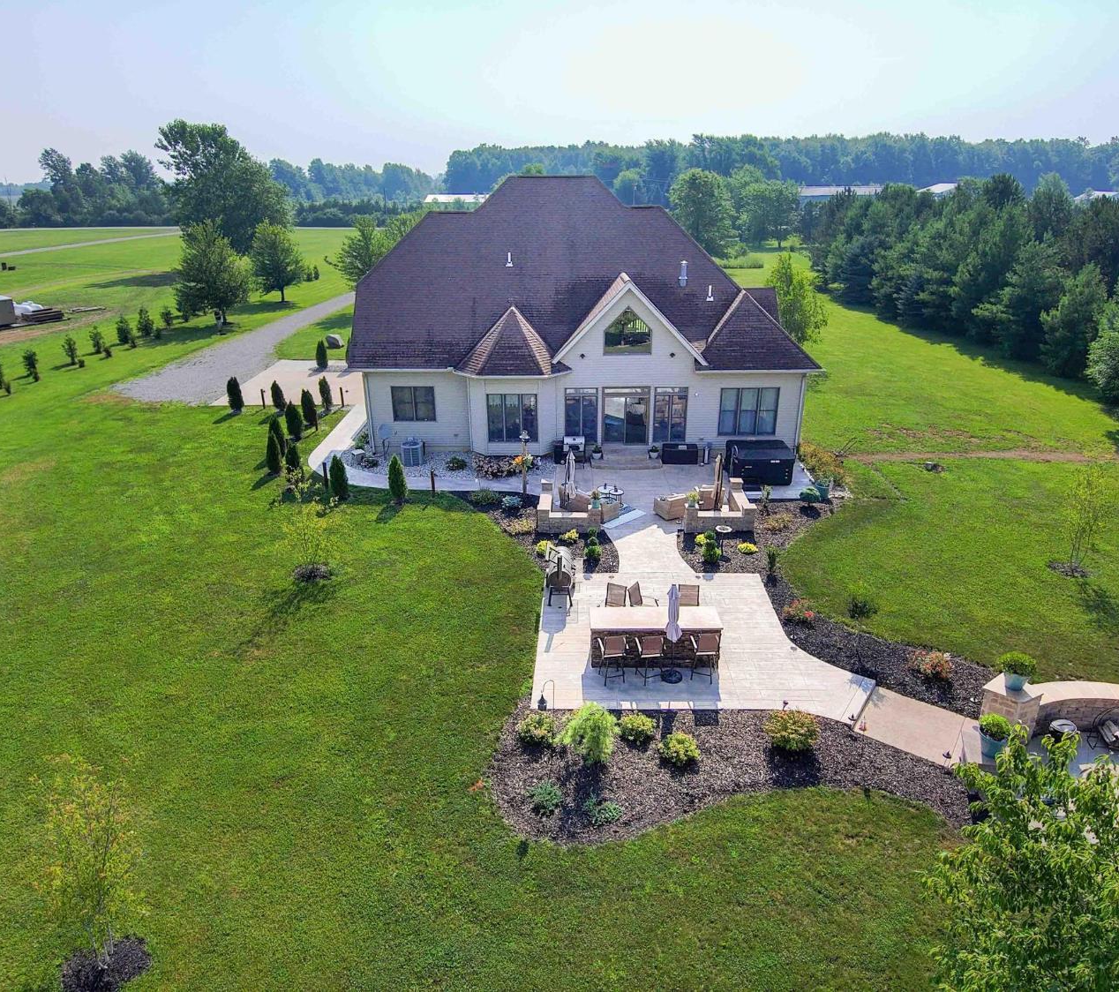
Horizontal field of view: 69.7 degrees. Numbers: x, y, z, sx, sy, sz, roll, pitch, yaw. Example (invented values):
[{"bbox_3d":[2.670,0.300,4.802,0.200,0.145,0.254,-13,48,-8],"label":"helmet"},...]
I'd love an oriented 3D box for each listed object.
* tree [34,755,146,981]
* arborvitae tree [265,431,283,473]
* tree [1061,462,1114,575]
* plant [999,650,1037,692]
[{"bbox_3d":[-6.578,5.365,11.379,1.450,3.750,1.400,0,23,1],"label":"tree"},{"bbox_3d":[-10.736,-1.590,29.971,0.630,1.700,0.630,0,23,1],"label":"arborvitae tree"},{"bbox_3d":[13.783,0.615,21.169,1.250,3.150,1.250,0,21,1],"label":"tree"},{"bbox_3d":[9.473,3.610,16.616,0.740,0.800,0.740,0,23,1],"label":"plant"}]

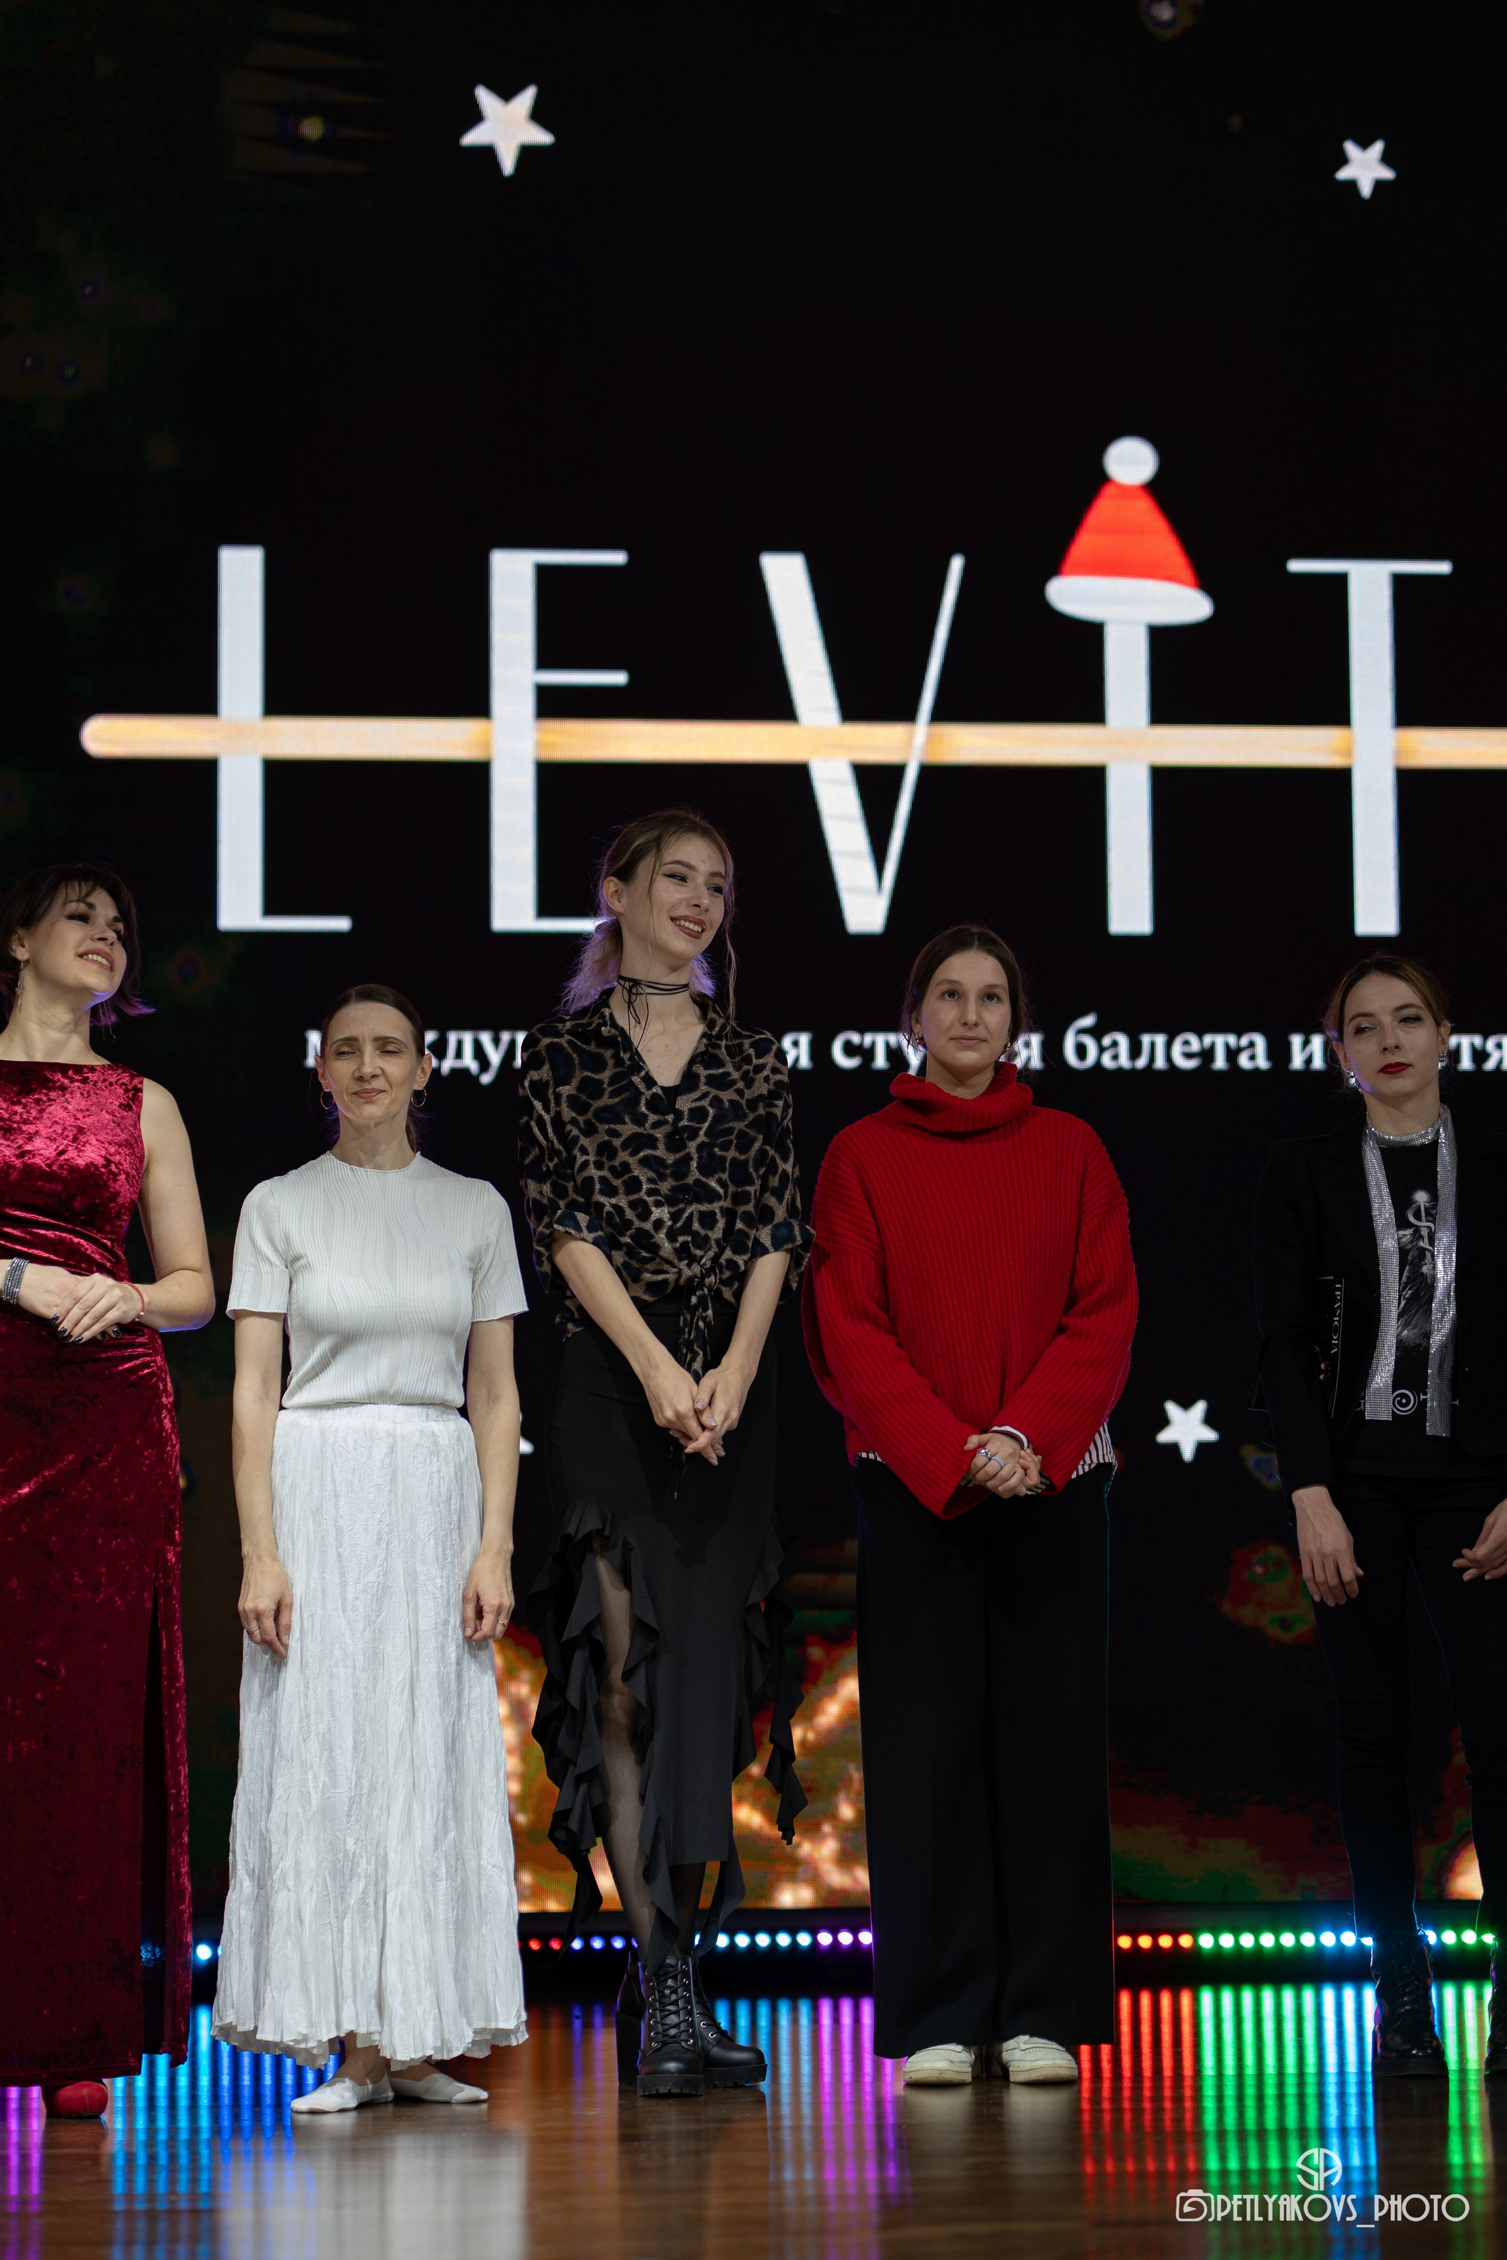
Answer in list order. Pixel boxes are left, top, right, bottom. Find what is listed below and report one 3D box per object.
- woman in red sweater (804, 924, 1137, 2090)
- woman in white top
[{"bbox_3d":[0.313,0.542,7.875,0.470,1.696,0.350,0,-6,-2],"label":"woman in red sweater"},{"bbox_3d":[-0.537,0.577,7.510,0.430,1.566,0.360,0,-6,-5],"label":"woman in white top"}]

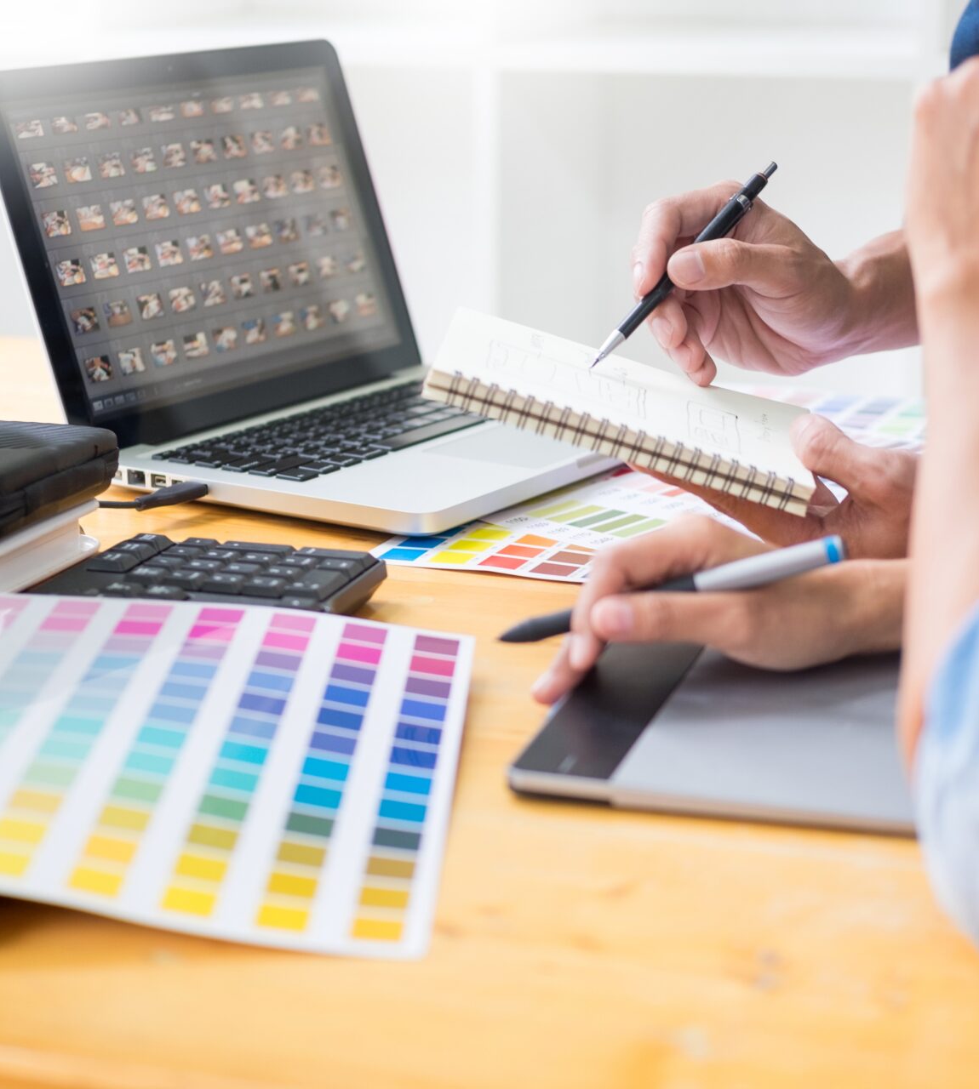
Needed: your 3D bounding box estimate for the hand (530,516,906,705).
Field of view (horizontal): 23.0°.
[{"bbox_3d":[0.092,0.025,0.970,0.155,0.062,0.085,-6,16,-19],"label":"hand"}]

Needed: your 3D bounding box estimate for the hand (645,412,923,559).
[{"bbox_3d":[0.139,-0.029,1.125,0.150,0.058,0.090,8,16,-5],"label":"hand"}]

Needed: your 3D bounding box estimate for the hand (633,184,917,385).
[{"bbox_3d":[0.134,-0.124,1.145,0.140,0.085,0.085,-8,17,-16],"label":"hand"}]

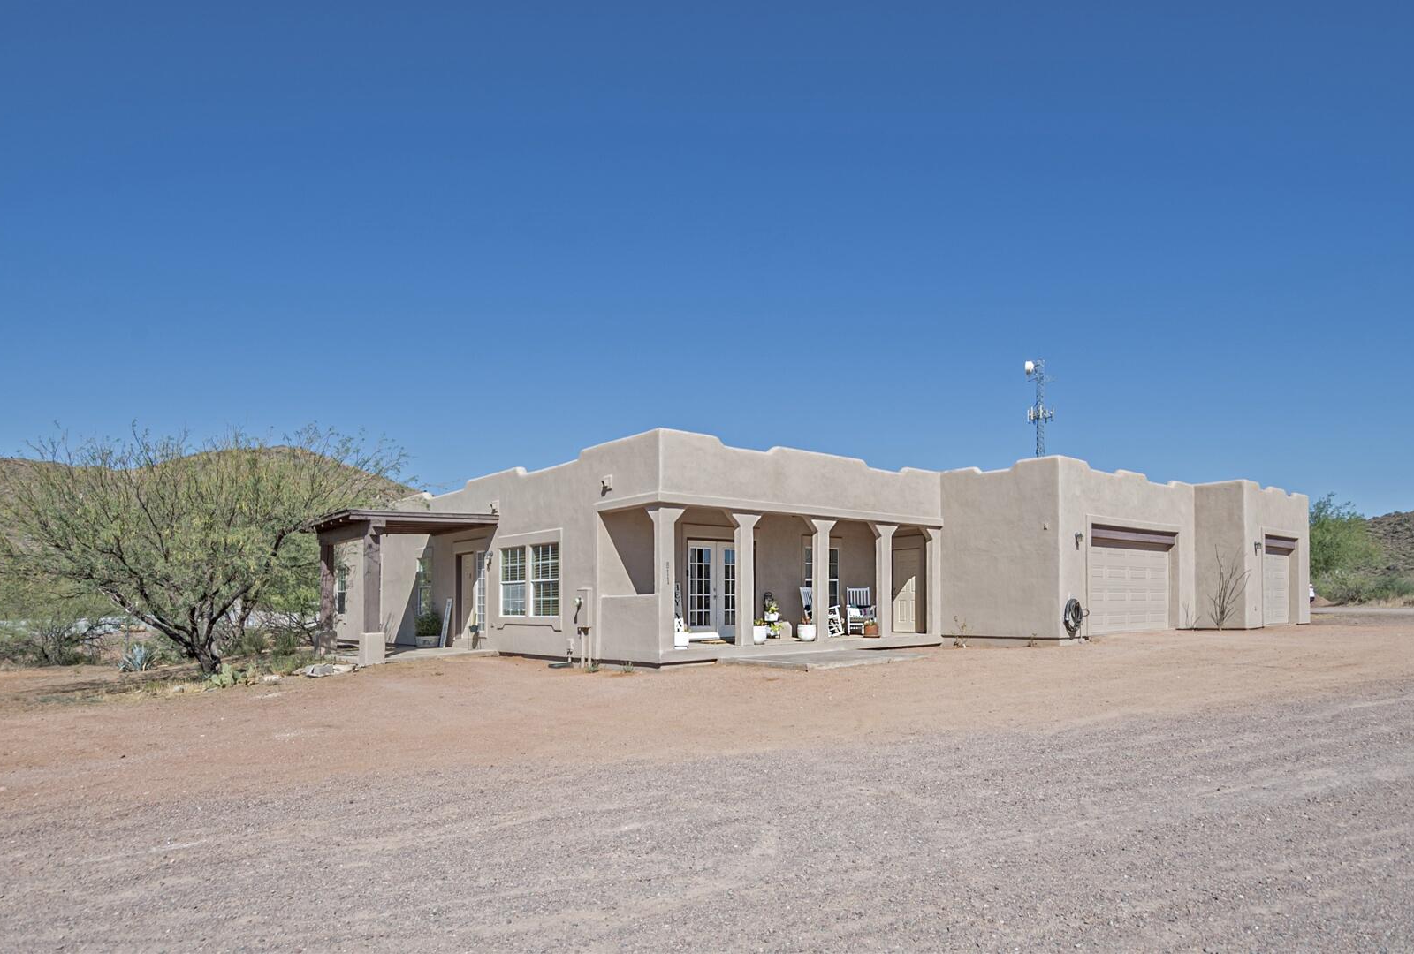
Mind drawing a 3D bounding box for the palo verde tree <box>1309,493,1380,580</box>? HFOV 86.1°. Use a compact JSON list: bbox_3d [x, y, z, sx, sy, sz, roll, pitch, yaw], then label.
[{"bbox_3d":[45.487,4.767,55.000,6.000,7.200,6.000,8,-12,-40],"label":"palo verde tree"}]

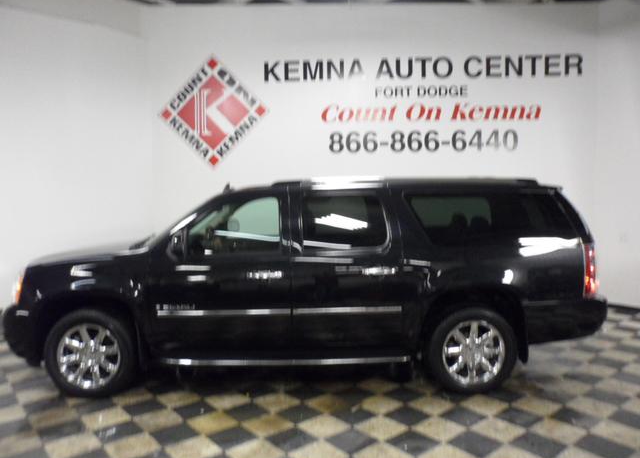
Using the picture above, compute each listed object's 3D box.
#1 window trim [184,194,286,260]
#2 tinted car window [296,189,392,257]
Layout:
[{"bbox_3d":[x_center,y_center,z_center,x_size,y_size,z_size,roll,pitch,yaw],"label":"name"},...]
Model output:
[{"bbox_3d":[-0.747,-0.027,4.249,0.901,0.604,0.070,-1,-15,0],"label":"window trim"},{"bbox_3d":[0.218,-0.050,4.205,0.791,0.567,0.070,-1,-11,-1],"label":"tinted car window"}]

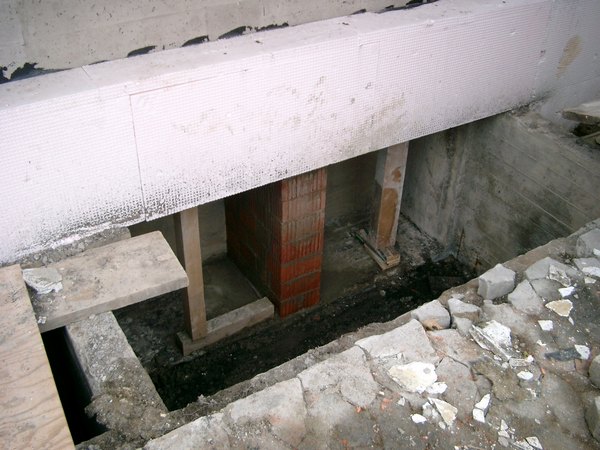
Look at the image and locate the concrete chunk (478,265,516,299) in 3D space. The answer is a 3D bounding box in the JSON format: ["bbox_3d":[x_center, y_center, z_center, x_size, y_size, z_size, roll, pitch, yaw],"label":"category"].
[{"bbox_3d":[0.775,0.229,2.502,0.130,0.090,0.099,-27,45,-33],"label":"concrete chunk"}]

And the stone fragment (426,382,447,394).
[{"bbox_3d":[0.454,0.542,2.121,0.076,0.018,0.044,-6,37,-11],"label":"stone fragment"}]

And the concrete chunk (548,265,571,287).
[{"bbox_3d":[1.017,0.200,2.510,0.072,0.040,0.105,1,31,-1],"label":"concrete chunk"}]

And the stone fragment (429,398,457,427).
[{"bbox_3d":[0.468,0.588,2.049,0.059,0.030,0.119,-14,39,-20],"label":"stone fragment"}]

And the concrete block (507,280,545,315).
[{"bbox_3d":[0.837,0.265,2.388,0.120,0.050,0.160,1,31,-1],"label":"concrete block"}]

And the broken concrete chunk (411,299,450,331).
[{"bbox_3d":[0.483,0.342,2.356,0.115,0.065,0.104,-16,40,-22],"label":"broken concrete chunk"}]

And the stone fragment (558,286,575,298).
[{"bbox_3d":[1.016,0.255,2.444,0.075,0.015,0.036,-17,36,-27],"label":"stone fragment"}]

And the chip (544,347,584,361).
[{"bbox_3d":[0.922,0.460,2.254,0.118,0.018,0.048,-4,37,-7],"label":"chip"}]

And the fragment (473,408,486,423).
[{"bbox_3d":[0.565,0.609,2.029,0.034,0.025,0.051,5,36,4],"label":"fragment"}]

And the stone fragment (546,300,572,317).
[{"bbox_3d":[1.009,0.314,2.457,0.098,0.018,0.090,-25,44,-31],"label":"stone fragment"}]

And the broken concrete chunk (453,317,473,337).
[{"bbox_3d":[0.565,0.354,2.236,0.070,0.045,0.070,1,31,-1],"label":"broken concrete chunk"}]

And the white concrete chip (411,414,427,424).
[{"bbox_3d":[0.372,0.614,2.022,0.046,0.015,0.029,22,41,25],"label":"white concrete chip"}]

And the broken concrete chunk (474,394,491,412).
[{"bbox_3d":[0.558,0.540,1.956,0.033,0.020,0.070,21,37,29],"label":"broken concrete chunk"}]

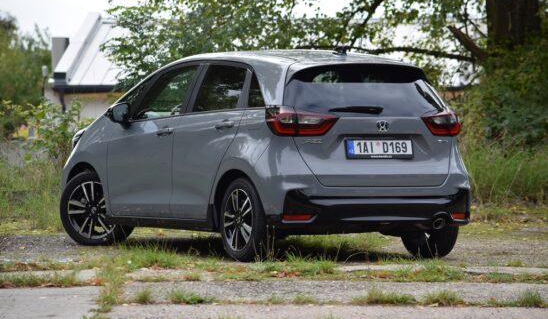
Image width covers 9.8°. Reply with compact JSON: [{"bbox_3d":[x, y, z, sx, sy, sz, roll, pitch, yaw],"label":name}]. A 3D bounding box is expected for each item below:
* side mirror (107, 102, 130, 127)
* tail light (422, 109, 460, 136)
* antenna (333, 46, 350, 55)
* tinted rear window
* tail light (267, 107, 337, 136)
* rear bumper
[{"bbox_3d":[-1.161,-0.336,23.857,0.200,0.190,0.120,0,1,-27],"label":"side mirror"},{"bbox_3d":[1.156,-0.269,22.461,0.440,0.200,0.300,0,1,-27],"label":"tail light"},{"bbox_3d":[0.472,-0.764,22.606,0.065,0.070,0.180,0,1,-27],"label":"antenna"},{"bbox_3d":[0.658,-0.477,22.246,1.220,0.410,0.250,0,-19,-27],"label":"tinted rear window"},{"bbox_3d":[0.194,-0.263,21.968,0.440,0.200,0.300,0,1,-27],"label":"tail light"},{"bbox_3d":[0.705,0.345,22.164,1.640,0.330,0.350,0,1,-27],"label":"rear bumper"}]

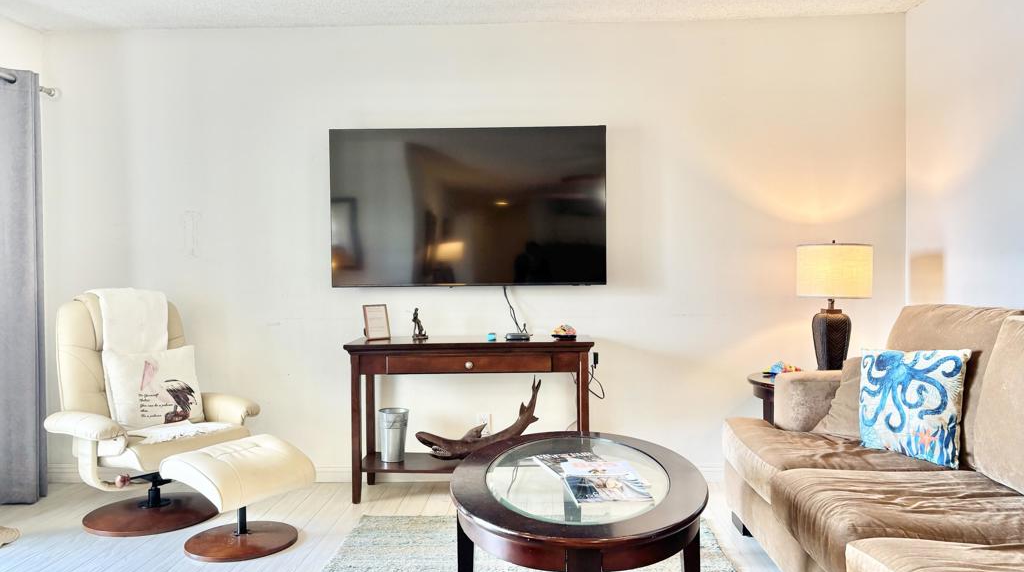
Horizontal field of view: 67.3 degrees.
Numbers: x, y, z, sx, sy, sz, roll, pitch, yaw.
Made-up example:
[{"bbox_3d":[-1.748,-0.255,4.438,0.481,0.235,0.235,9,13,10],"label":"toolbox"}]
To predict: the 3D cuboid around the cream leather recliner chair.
[{"bbox_3d":[-1.673,0.546,3.579,0.790,1.050,0.800,0,1,31],"label":"cream leather recliner chair"}]

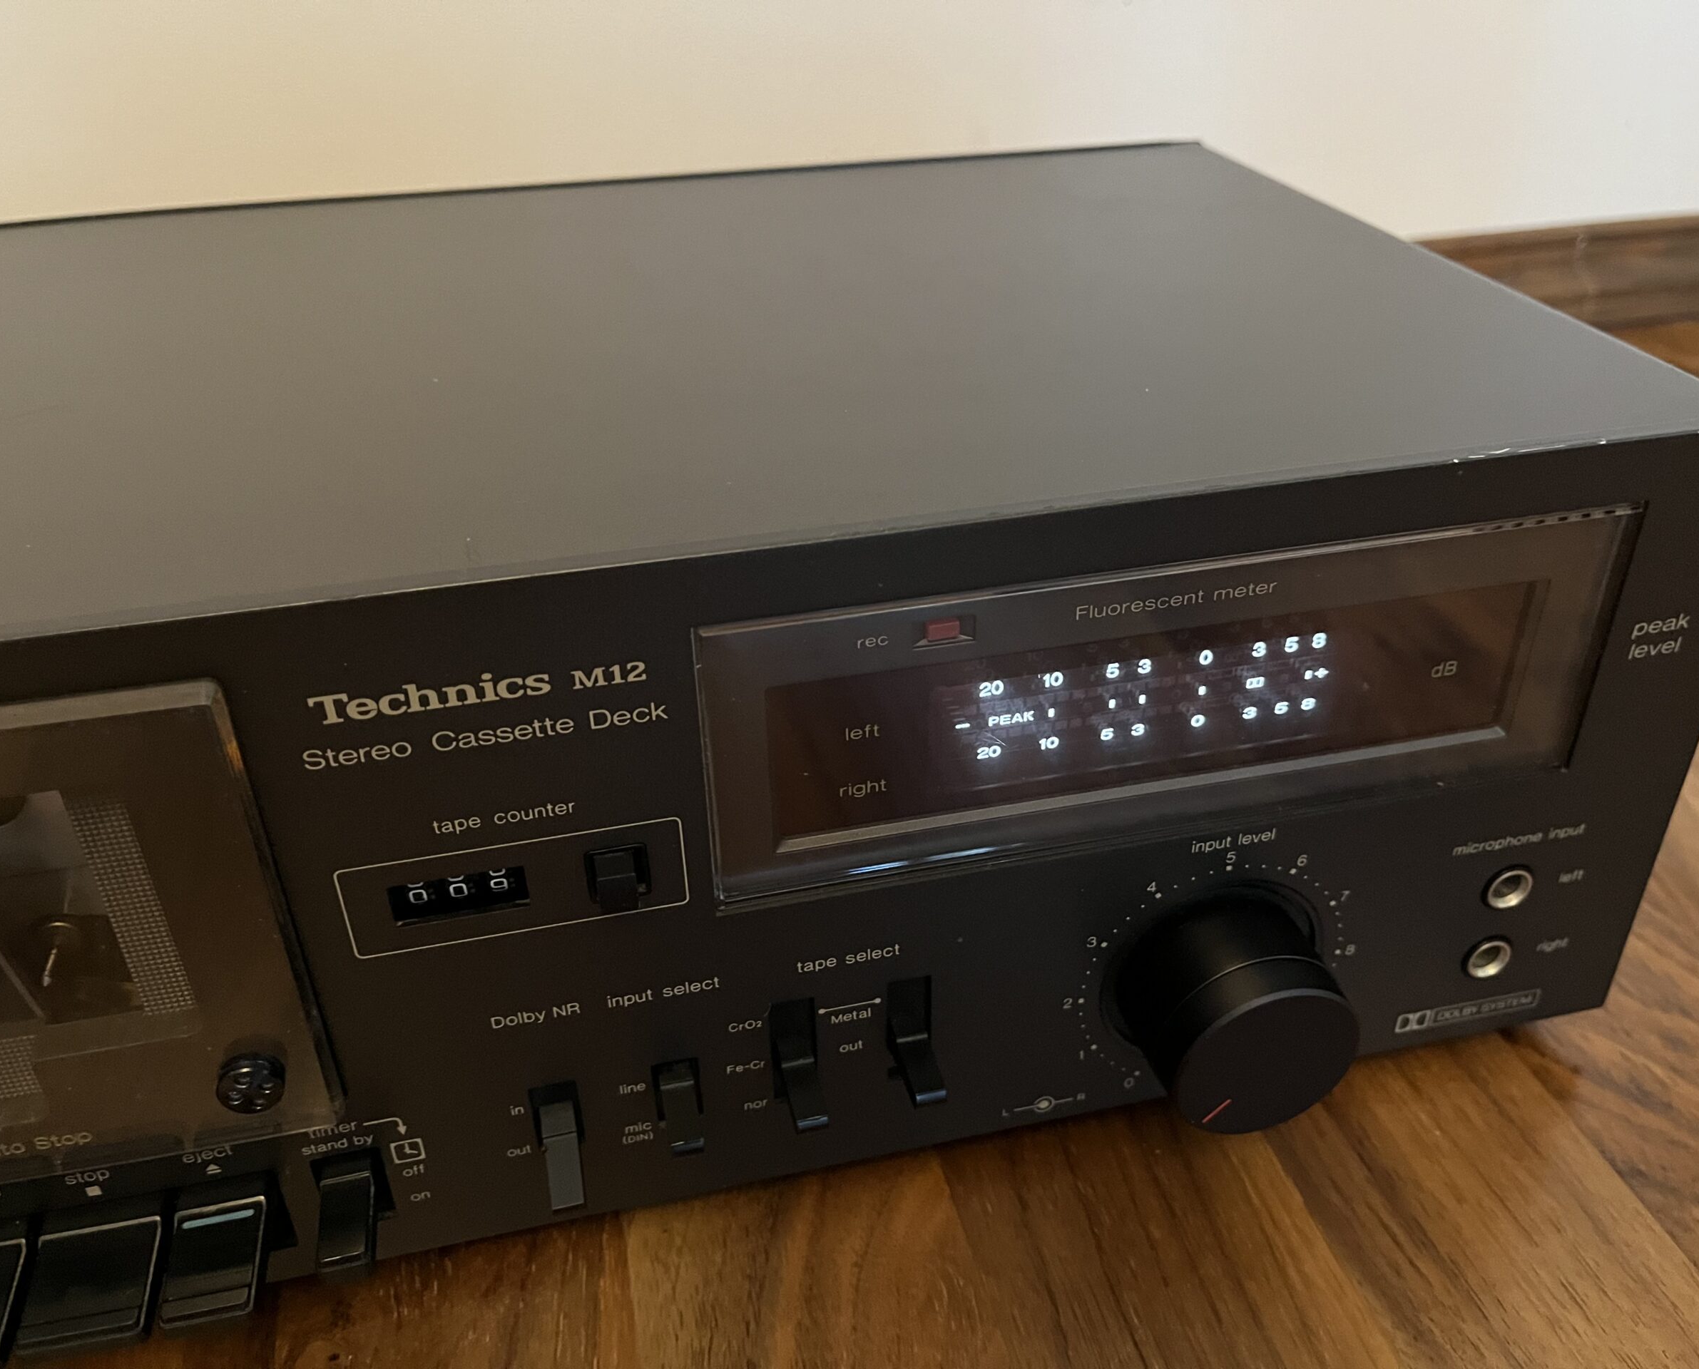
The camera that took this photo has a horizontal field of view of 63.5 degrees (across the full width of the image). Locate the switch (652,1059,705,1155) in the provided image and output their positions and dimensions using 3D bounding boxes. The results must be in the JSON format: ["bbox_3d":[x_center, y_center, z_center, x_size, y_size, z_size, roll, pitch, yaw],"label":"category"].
[{"bbox_3d":[-0.024,0.063,0.197,0.006,0.012,0.013,-8,33,-11],"label":"switch"}]

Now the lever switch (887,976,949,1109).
[{"bbox_3d":[0.010,0.055,0.202,0.007,0.020,0.013,-8,33,-11],"label":"lever switch"}]

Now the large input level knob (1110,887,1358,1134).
[{"bbox_3d":[0.060,0.051,0.209,0.034,0.034,0.019,-8,33,-11],"label":"large input level knob"}]

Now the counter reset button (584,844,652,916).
[{"bbox_3d":[-0.030,0.026,0.178,0.008,0.008,0.005,-8,33,-11],"label":"counter reset button"}]

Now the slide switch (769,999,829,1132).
[{"bbox_3d":[-0.007,0.057,0.199,0.006,0.020,0.013,-8,33,-11],"label":"slide switch"}]

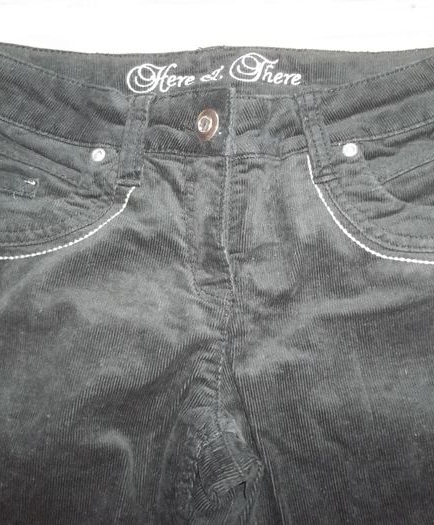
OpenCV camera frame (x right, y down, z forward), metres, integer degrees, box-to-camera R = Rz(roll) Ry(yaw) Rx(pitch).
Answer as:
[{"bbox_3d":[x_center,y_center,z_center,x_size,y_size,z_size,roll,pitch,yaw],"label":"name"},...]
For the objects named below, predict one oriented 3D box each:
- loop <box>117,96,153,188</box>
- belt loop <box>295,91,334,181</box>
[{"bbox_3d":[-0.051,-0.076,0.403,0.013,0.008,0.069,3,62,2],"label":"loop"},{"bbox_3d":[0.061,-0.079,0.405,0.013,0.008,0.068,-3,62,-2],"label":"belt loop"}]

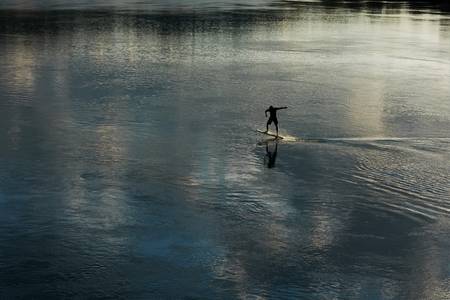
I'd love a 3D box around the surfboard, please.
[{"bbox_3d":[2.429,-0.817,46.700,1.550,0.120,0.500,18,18,10],"label":"surfboard"}]

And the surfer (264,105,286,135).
[{"bbox_3d":[2.737,-1.515,46.500,1.150,1.620,0.600,7,16,24],"label":"surfer"}]

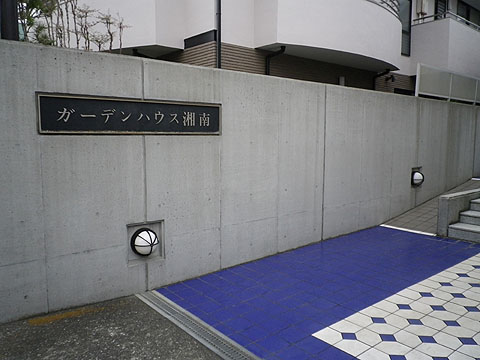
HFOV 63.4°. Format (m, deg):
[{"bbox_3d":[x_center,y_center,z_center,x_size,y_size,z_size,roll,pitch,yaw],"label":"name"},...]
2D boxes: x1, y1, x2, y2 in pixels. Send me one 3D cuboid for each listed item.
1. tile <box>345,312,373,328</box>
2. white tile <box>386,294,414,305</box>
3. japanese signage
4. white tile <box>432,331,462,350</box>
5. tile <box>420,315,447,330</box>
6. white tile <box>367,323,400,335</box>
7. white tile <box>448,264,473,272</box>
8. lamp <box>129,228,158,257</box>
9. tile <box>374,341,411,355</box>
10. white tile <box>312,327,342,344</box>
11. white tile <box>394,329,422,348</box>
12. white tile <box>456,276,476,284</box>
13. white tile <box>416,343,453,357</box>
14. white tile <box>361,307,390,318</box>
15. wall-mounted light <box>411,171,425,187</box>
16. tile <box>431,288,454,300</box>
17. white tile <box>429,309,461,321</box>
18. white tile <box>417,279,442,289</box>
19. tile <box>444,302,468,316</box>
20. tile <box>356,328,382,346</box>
[{"bbox_3d":[0.996,1.153,3.186,0.195,0.012,0.195,-6,8,-38],"label":"tile"},{"bbox_3d":[1.466,1.107,3.560,0.195,0.012,0.195,-6,8,-38],"label":"white tile"},{"bbox_3d":[-0.932,-0.603,3.762,1.847,0.325,0.040,-5,7,-39],"label":"japanese signage"},{"bbox_3d":[1.517,1.180,2.843,0.195,0.012,0.195,-6,8,-38],"label":"white tile"},{"bbox_3d":[1.550,1.149,3.119,0.195,0.012,0.195,-6,8,-38],"label":"tile"},{"bbox_3d":[1.121,1.171,3.041,0.195,0.012,0.195,-6,8,-38],"label":"white tile"},{"bbox_3d":[2.463,1.002,4.335,0.195,0.012,0.195,-6,8,-38],"label":"white tile"},{"bbox_3d":[-0.915,0.628,3.855,0.277,0.277,0.175,-4,7,-38],"label":"lamp"},{"bbox_3d":[1.088,1.202,2.765,0.195,0.012,0.195,-6,8,-38],"label":"tile"},{"bbox_3d":[0.688,1.190,2.954,0.195,0.012,0.195,-6,8,-38],"label":"white tile"},{"bbox_3d":[1.240,1.182,2.877,0.195,0.012,0.195,-6,8,-38],"label":"white tile"},{"bbox_3d":[2.360,1.036,3.999,0.195,0.012,0.195,-6,8,-38],"label":"white tile"},{"bbox_3d":[1.362,1.196,2.722,0.195,0.012,0.195,-6,8,-38],"label":"white tile"},{"bbox_3d":[1.151,1.137,3.307,0.195,0.012,0.195,-6,8,-38],"label":"white tile"},{"bbox_3d":[3.348,-0.018,7.256,0.275,0.275,0.170,-5,7,-39],"label":"wall-mounted light"},{"bbox_3d":[1.900,1.089,3.647,0.195,0.012,0.195,-6,8,-38],"label":"tile"},{"bbox_3d":[1.711,1.136,3.249,0.195,0.012,0.195,-6,8,-38],"label":"white tile"},{"bbox_3d":[1.927,1.055,3.912,0.195,0.012,0.195,-6,8,-38],"label":"white tile"},{"bbox_3d":[1.861,1.116,3.360,0.195,0.012,0.195,-6,8,-38],"label":"tile"},{"bbox_3d":[0.966,1.187,2.920,0.195,0.012,0.195,-6,8,-38],"label":"tile"}]

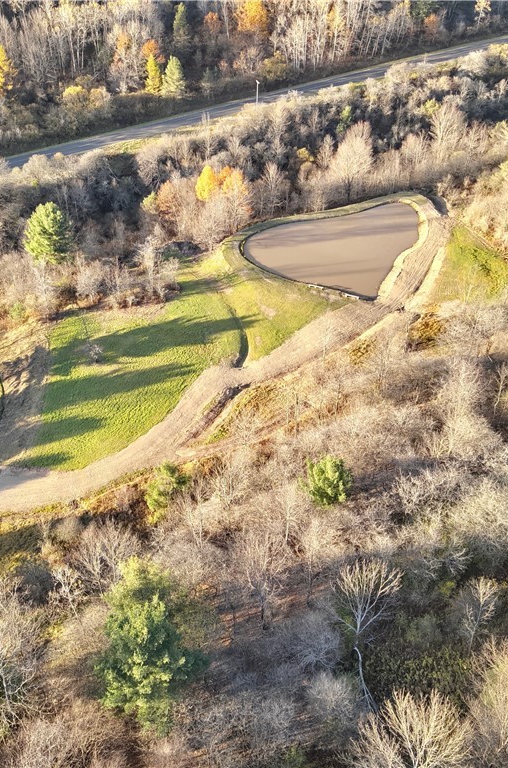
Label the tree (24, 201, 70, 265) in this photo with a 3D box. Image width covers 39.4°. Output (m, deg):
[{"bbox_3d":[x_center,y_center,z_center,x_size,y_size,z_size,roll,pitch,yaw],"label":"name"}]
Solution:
[{"bbox_3d":[-40.374,-28.509,138.149,9.150,14.050,9.150,0,35,0],"label":"tree"}]

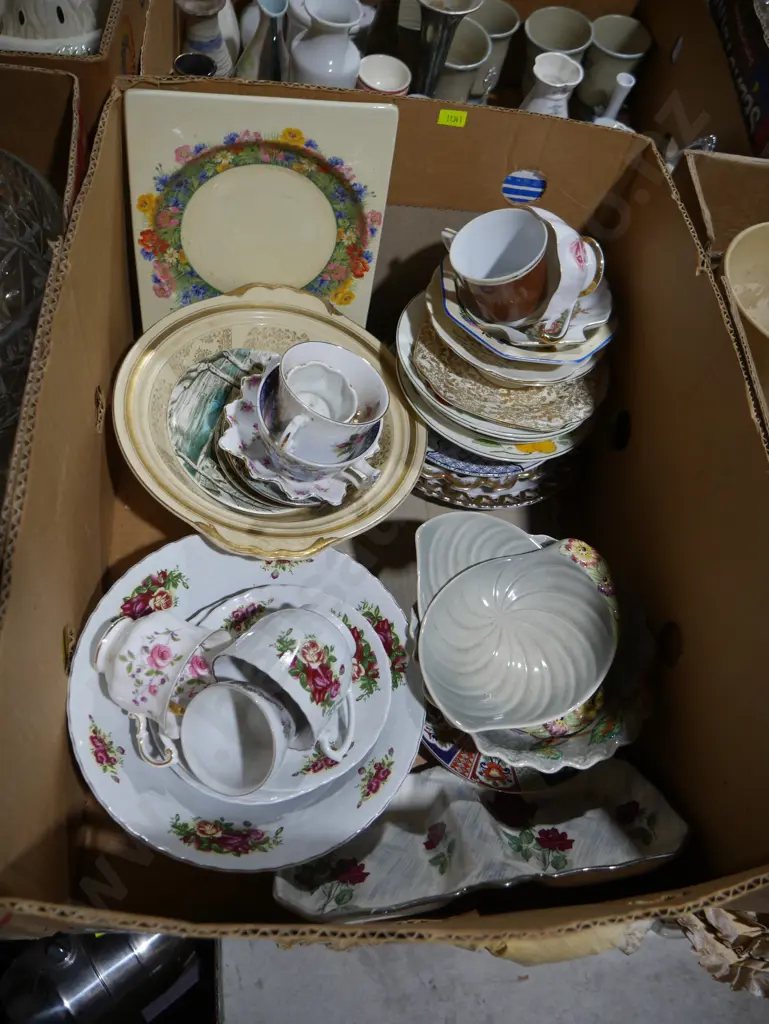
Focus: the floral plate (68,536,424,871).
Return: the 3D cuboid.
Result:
[{"bbox_3d":[-0.098,0.130,0.616,0.256,0.030,0.256,0,60,-11],"label":"floral plate"}]

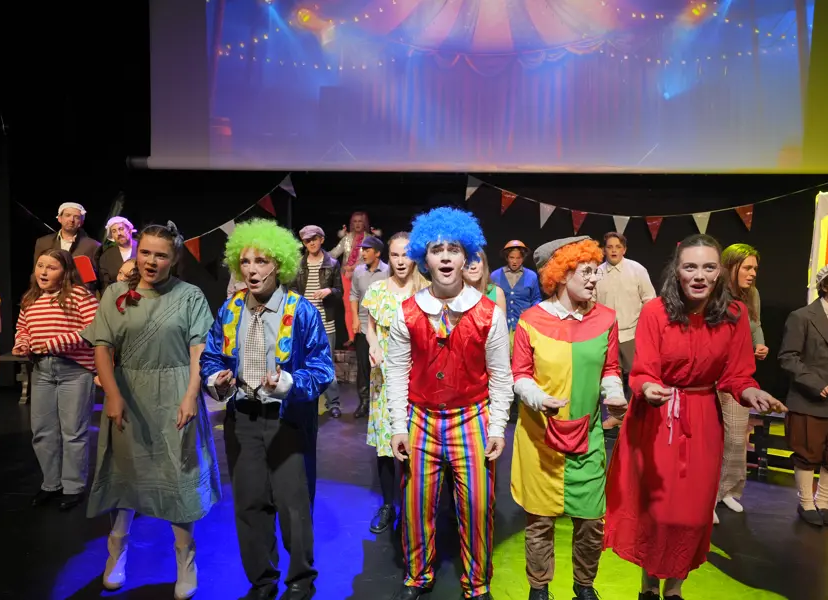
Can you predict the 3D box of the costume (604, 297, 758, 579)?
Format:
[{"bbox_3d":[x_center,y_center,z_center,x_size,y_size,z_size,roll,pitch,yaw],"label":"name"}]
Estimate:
[{"bbox_3d":[1.074,0.534,2.400,0.540,1.150,0.480,2,5,14],"label":"costume"}]

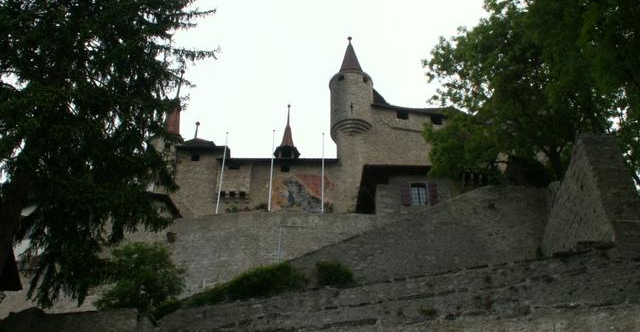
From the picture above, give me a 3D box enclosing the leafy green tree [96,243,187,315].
[{"bbox_3d":[-9.205,5.737,33.000,4.500,3.900,4.200,1,-29,0],"label":"leafy green tree"}]

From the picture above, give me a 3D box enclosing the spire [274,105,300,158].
[{"bbox_3d":[-2.843,-3.154,57.500,2.300,5.200,2.300,1,-29,0],"label":"spire"}]

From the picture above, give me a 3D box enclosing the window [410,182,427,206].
[{"bbox_3d":[6.698,1.938,44.000,1.050,1.800,0.200,1,-29,0],"label":"window"}]

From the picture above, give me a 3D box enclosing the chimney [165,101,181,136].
[{"bbox_3d":[-12.993,-4.184,57.000,1.400,3.600,1.400,1,-29,0],"label":"chimney"}]

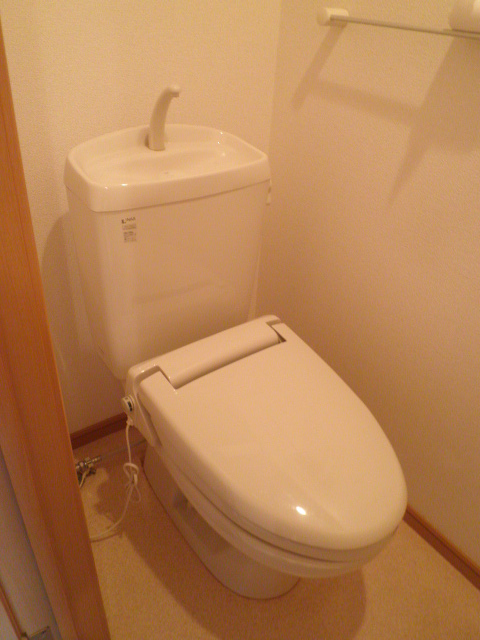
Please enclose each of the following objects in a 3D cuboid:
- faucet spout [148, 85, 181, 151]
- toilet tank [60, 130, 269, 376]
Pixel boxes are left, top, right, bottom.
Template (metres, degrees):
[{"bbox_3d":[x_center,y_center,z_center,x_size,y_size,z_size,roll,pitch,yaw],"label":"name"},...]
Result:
[{"bbox_3d":[-0.138,-0.369,0.890,0.033,0.128,0.108,-20,42,-32],"label":"faucet spout"},{"bbox_3d":[-0.162,-0.137,1.049,0.378,0.475,0.209,-20,42,-32],"label":"toilet tank"}]

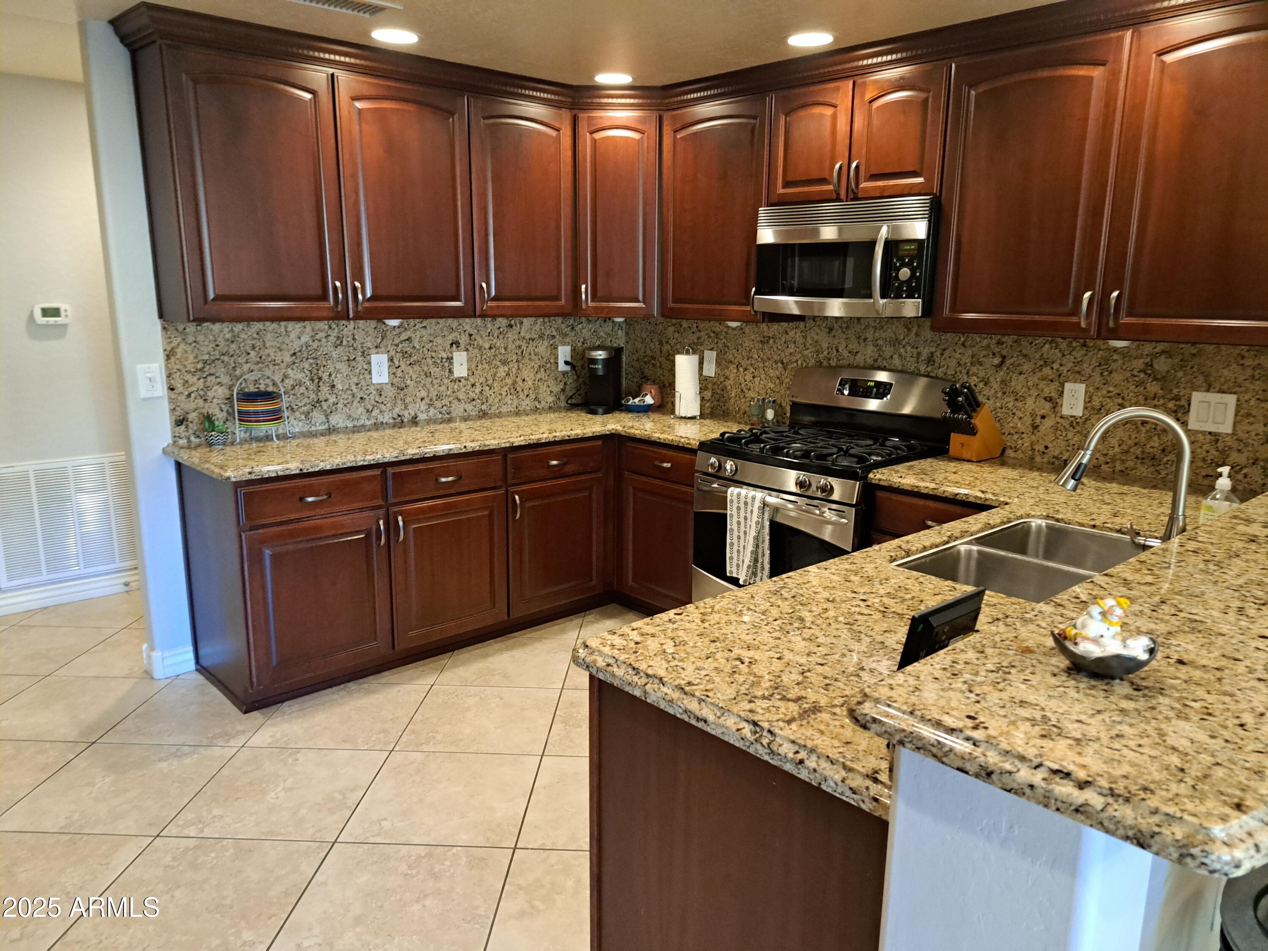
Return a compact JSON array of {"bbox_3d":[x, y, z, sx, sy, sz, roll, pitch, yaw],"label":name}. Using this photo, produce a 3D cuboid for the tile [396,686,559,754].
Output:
[{"bbox_3d":[-0.536,0.865,3.127,0.494,0.010,0.494,1,12,2],"label":"tile"}]

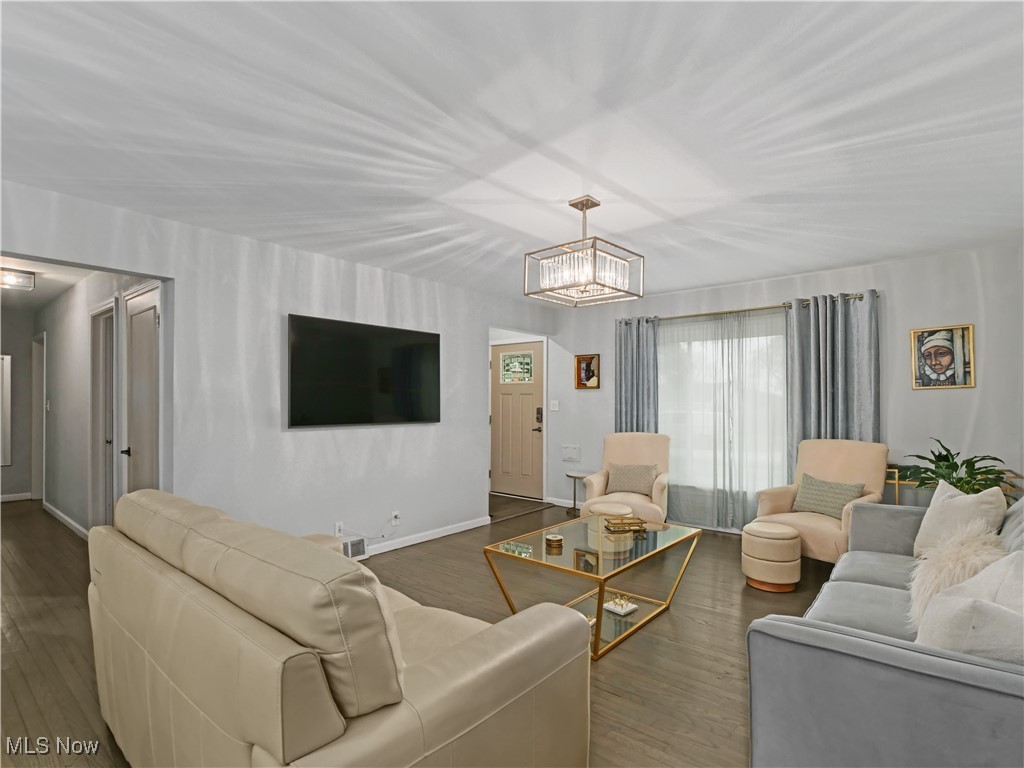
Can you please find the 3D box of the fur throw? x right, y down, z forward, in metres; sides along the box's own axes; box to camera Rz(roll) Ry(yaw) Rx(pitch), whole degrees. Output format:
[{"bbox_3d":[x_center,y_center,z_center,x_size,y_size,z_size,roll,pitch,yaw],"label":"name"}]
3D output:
[{"bbox_3d":[2.049,0.850,2.153,0.430,0.320,0.660,-1,-1,38],"label":"fur throw"}]

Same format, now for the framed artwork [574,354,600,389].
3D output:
[{"bbox_3d":[0.884,-0.143,5.601,0.345,0.400,0.030,-1,-2,42],"label":"framed artwork"}]

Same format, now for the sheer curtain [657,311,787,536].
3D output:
[{"bbox_3d":[1.965,0.338,4.544,1.200,2.040,0.090,-1,-2,42],"label":"sheer curtain"}]

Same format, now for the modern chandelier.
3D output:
[{"bbox_3d":[0.404,-0.749,2.634,0.480,0.535,0.480,-1,-2,42],"label":"modern chandelier"}]

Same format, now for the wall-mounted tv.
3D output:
[{"bbox_3d":[-1.131,-0.071,3.886,0.060,0.810,1.385,-1,-2,42],"label":"wall-mounted tv"}]

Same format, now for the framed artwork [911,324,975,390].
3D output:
[{"bbox_3d":[3.202,-0.196,3.522,0.350,0.465,0.030,-1,-2,42],"label":"framed artwork"}]

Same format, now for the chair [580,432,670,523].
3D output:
[{"bbox_3d":[1.087,0.976,4.401,0.740,0.940,0.820,-1,-1,25],"label":"chair"}]

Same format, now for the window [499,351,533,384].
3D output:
[{"bbox_3d":[0.057,-0.210,6.259,0.561,0.422,0.040,-1,-1,38],"label":"window"}]

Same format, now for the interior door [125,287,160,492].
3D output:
[{"bbox_3d":[-2.604,0.388,3.335,0.745,2.030,0.045,-1,-2,38],"label":"interior door"}]

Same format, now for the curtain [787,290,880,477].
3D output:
[{"bbox_3d":[2.714,0.328,4.022,0.657,2.165,0.130,-1,-1,38],"label":"curtain"}]

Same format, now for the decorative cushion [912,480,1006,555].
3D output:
[{"bbox_3d":[2.448,0.776,2.616,0.150,0.410,0.410,23,-8,-17],"label":"decorative cushion"}]

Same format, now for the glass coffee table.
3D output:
[{"bbox_3d":[0.539,1.177,2.885,0.750,0.465,1.150,-1,-2,42],"label":"glass coffee table"}]

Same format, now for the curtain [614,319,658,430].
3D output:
[{"bbox_3d":[1.337,0.334,5.094,0.510,2.120,0.130,-1,-2,42],"label":"curtain"}]

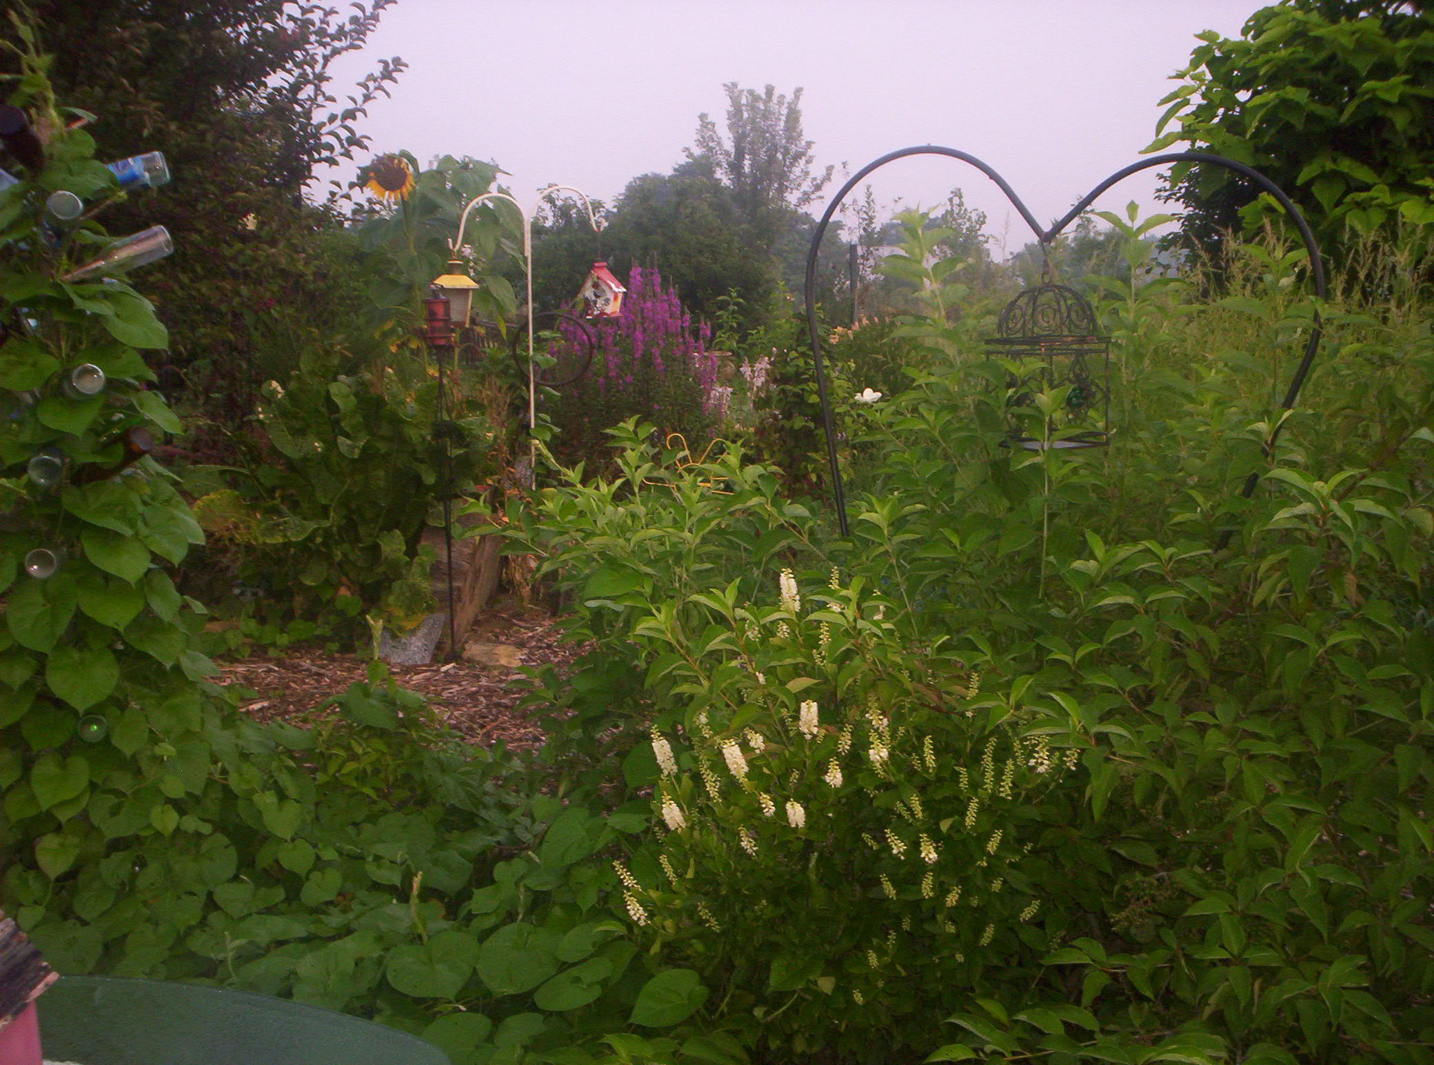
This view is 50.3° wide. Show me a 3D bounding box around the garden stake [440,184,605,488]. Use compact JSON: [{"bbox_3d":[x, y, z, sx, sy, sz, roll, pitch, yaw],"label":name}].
[{"bbox_3d":[-0.866,-0.533,6.899,0.720,2.050,0.080,-2,9,-7],"label":"garden stake"}]

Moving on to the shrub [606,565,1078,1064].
[{"bbox_3d":[0.266,0.606,3.082,0.880,0.940,0.820,0,9,5],"label":"shrub"}]

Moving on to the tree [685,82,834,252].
[{"bbox_3d":[0.733,-4.979,25.539,2.550,5.000,2.500,-1,9,2],"label":"tree"}]

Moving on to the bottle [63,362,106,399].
[{"bbox_3d":[-1.342,-0.308,3.227,0.066,0.066,0.245,-6,1,-29],"label":"bottle"}]

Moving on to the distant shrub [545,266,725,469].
[{"bbox_3d":[-0.435,-0.553,8.213,0.970,1.670,0.900,-1,9,-3],"label":"distant shrub"}]

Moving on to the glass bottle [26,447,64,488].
[{"bbox_3d":[-1.390,-0.148,3.173,0.066,0.066,0.245,-4,10,-21],"label":"glass bottle"}]

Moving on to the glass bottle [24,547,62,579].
[{"bbox_3d":[-1.450,0.058,3.317,0.066,0.066,0.245,-4,4,-17],"label":"glass bottle"}]

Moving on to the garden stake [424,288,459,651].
[{"bbox_3d":[-1.150,-0.214,6.442,0.120,1.570,0.120,-2,9,-10],"label":"garden stake"}]

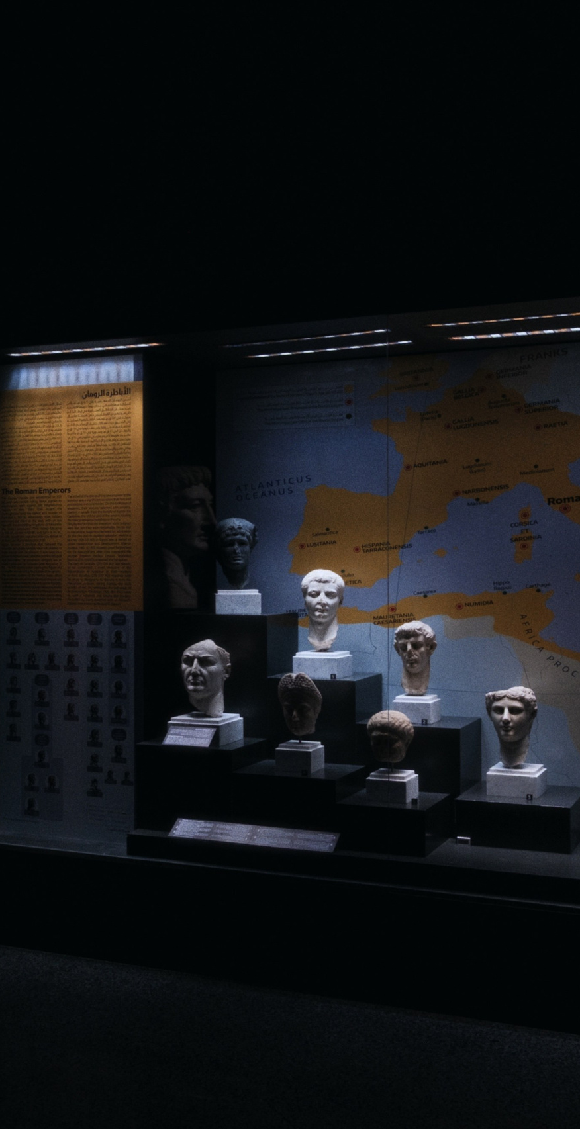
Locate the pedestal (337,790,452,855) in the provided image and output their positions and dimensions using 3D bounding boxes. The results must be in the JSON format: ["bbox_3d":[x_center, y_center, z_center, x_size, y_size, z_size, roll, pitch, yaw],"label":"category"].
[{"bbox_3d":[0.410,1.010,4.449,0.355,0.173,0.342,0,0,23],"label":"pedestal"}]

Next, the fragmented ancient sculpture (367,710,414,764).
[{"bbox_3d":[0.393,0.678,4.426,0.187,0.208,0.192,0,0,23],"label":"fragmented ancient sculpture"}]

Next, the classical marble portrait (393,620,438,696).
[{"bbox_3d":[0.529,0.395,4.739,0.173,0.317,0.217,0,0,21],"label":"classical marble portrait"}]

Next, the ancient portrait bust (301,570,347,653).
[{"bbox_3d":[0.147,0.201,4.930,0.185,0.355,0.217,0,0,9],"label":"ancient portrait bust"}]

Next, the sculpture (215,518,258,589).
[{"bbox_3d":[-0.237,-0.052,5.054,0.178,0.317,0.217,0,0,7],"label":"sculpture"}]

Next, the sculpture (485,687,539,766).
[{"bbox_3d":[0.896,0.654,4.553,0.203,0.320,0.224,0,0,23],"label":"sculpture"}]

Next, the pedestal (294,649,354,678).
[{"bbox_3d":[0.144,0.438,4.932,0.205,0.112,0.201,0,0,22],"label":"pedestal"}]

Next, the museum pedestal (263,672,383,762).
[{"bbox_3d":[0.161,0.793,4.918,0.398,0.611,0.354,0,0,23],"label":"museum pedestal"}]

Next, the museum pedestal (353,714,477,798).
[{"bbox_3d":[0.547,0.880,4.761,0.437,0.435,0.354,0,0,23],"label":"museum pedestal"}]

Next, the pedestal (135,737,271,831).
[{"bbox_3d":[-0.371,0.929,4.797,0.440,0.352,0.338,0,0,22],"label":"pedestal"}]

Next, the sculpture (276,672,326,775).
[{"bbox_3d":[0.041,0.640,4.609,0.185,0.404,0.201,0,0,20],"label":"sculpture"}]

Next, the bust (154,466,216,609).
[{"bbox_3d":[-0.480,-0.121,5.150,0.310,0.645,0.290,0,0,23],"label":"bust"}]

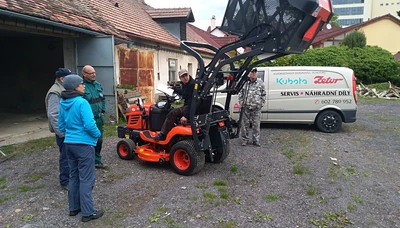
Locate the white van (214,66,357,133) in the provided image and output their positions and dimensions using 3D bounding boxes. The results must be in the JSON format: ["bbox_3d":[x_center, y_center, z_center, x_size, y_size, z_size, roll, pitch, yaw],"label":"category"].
[{"bbox_3d":[1.989,-0.546,9.201,4.780,1.870,1.920,0,7,5],"label":"white van"}]

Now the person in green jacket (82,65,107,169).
[{"bbox_3d":[-1.859,0.065,5.299,0.340,1.780,0.500,5,9,38],"label":"person in green jacket"}]

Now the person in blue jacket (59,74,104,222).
[{"bbox_3d":[-1.354,0.376,3.394,0.360,1.640,0.500,-8,10,-42],"label":"person in blue jacket"}]

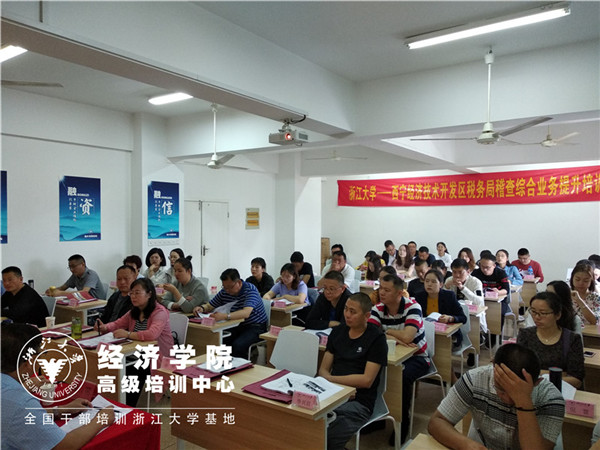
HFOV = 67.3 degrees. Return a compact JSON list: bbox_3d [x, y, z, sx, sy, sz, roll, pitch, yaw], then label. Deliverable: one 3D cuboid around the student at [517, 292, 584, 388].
[{"bbox_3d":[1.377,1.018,2.630,0.475,1.238,0.733,1,1,35],"label":"student"}]

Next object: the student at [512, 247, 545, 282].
[{"bbox_3d":[3.434,0.963,6.959,0.515,1.228,0.723,1,1,33],"label":"student"}]

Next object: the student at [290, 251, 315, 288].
[{"bbox_3d":[-0.033,0.975,6.053,0.475,1.228,0.723,1,1,35],"label":"student"}]

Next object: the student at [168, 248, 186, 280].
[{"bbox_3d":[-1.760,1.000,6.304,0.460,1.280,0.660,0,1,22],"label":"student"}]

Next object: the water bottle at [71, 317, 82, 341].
[{"bbox_3d":[-1.807,0.826,3.655,0.085,0.183,0.085,1,2,35],"label":"water bottle"}]

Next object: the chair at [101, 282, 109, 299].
[{"bbox_3d":[-2.862,1.231,6.086,0.480,0.830,0.540,1,1,35],"label":"chair"}]

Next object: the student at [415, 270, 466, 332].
[{"bbox_3d":[1.258,1.039,4.245,0.520,1.206,0.750,1,1,34],"label":"student"}]

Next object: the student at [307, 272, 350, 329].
[{"bbox_3d":[0.301,1.030,3.961,0.520,1.250,0.720,1,1,35],"label":"student"}]

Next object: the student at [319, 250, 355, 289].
[{"bbox_3d":[0.415,0.970,5.760,0.505,1.247,0.723,1,1,35],"label":"student"}]

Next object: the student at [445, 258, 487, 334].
[{"bbox_3d":[1.875,1.013,5.225,0.520,1.250,0.720,1,1,33],"label":"student"}]

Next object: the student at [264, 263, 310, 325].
[{"bbox_3d":[-0.143,1.033,5.082,0.500,1.191,0.750,1,1,34],"label":"student"}]

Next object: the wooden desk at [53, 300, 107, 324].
[{"bbox_3d":[-2.675,1.251,5.239,1.170,0.750,0.420,1,1,31],"label":"wooden desk"}]

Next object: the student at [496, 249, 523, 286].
[{"bbox_3d":[2.995,1.003,6.643,0.480,1.250,0.680,1,1,32],"label":"student"}]

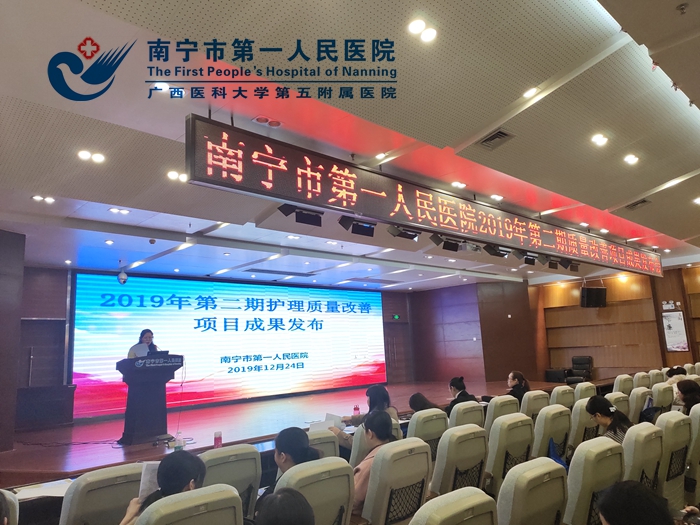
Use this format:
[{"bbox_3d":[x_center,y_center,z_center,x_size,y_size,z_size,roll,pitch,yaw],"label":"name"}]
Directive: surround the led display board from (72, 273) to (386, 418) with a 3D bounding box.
[{"bbox_3d":[-1.953,1.774,10.682,7.760,2.600,0.100,6,-13,-41],"label":"led display board"}]

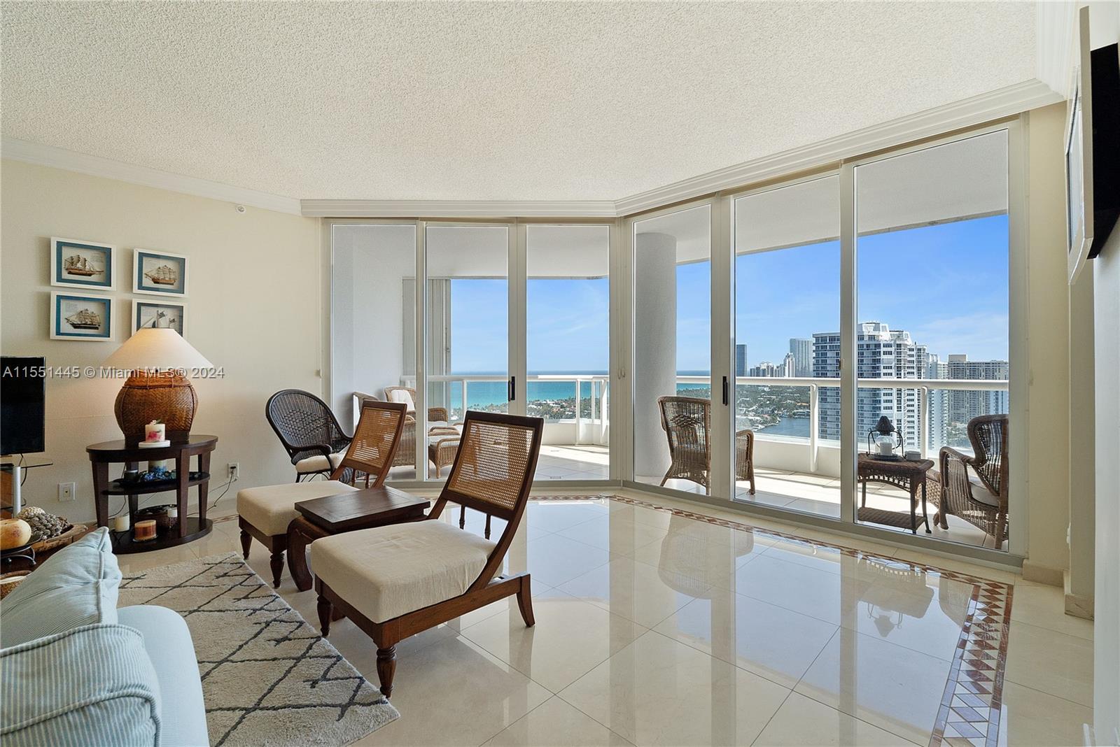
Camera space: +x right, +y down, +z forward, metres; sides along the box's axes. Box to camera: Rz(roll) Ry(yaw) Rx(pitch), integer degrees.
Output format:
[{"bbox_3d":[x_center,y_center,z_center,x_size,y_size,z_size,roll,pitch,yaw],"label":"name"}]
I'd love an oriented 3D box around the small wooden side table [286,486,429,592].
[{"bbox_3d":[-1.024,0.900,2.585,0.491,0.459,0.571,0,0,44],"label":"small wooden side table"}]

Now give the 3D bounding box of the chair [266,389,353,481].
[{"bbox_3d":[-1.800,0.620,3.957,0.700,0.985,0.640,0,1,23],"label":"chair"}]

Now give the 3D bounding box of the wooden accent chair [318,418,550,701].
[{"bbox_3d":[-0.563,0.667,2.194,0.780,0.930,0.640,-1,1,-45],"label":"wooden accent chair"}]

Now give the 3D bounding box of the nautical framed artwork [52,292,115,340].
[{"bbox_3d":[-3.370,-0.397,3.521,0.325,0.320,0.040,-1,1,-44],"label":"nautical framed artwork"}]

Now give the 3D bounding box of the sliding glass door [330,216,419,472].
[{"bbox_3d":[-1.803,-0.210,4.848,0.890,2.540,0.060,0,1,0],"label":"sliding glass door"}]

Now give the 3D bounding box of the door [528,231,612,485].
[{"bbox_3d":[0.077,-0.206,4.882,0.832,2.514,0.070,0,0,0],"label":"door"}]

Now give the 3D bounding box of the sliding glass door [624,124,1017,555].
[{"bbox_3d":[1.626,-0.190,3.868,0.090,2.463,2.841,0,0,-44],"label":"sliding glass door"}]

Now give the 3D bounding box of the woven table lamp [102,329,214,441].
[{"bbox_3d":[-2.800,0.078,3.491,0.600,0.785,0.600,-1,1,-44],"label":"woven table lamp"}]

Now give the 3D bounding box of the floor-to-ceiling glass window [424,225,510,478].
[{"bbox_3d":[-0.905,-0.207,4.878,0.860,2.520,0.060,0,1,0],"label":"floor-to-ceiling glass window"}]

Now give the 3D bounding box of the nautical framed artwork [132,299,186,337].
[{"bbox_3d":[-3.067,-0.387,3.823,0.332,0.330,0.035,0,0,-42],"label":"nautical framed artwork"}]

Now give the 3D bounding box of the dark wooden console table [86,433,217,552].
[{"bbox_3d":[-2.782,0.795,3.409,0.710,0.647,0.710,-1,1,-44],"label":"dark wooden console table"}]

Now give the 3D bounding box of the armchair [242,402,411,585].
[{"bbox_3d":[-1.449,0.667,3.092,0.627,0.927,0.808,0,0,44],"label":"armchair"}]

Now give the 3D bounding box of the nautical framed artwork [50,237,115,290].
[{"bbox_3d":[-3.380,-0.769,3.543,0.332,0.330,0.035,0,0,-42],"label":"nautical framed artwork"}]

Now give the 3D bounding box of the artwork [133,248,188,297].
[{"bbox_3d":[-3.061,-0.762,3.829,0.332,0.330,0.035,0,0,-42],"label":"artwork"}]

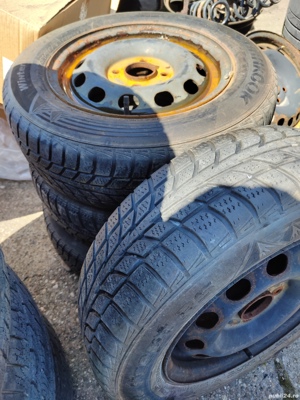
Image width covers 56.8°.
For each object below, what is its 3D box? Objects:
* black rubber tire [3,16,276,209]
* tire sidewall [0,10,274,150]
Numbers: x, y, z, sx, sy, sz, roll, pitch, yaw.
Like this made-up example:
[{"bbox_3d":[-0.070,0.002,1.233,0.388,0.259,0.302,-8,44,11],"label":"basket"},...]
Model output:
[{"bbox_3d":[-0.021,-0.242,0.674,0.590,0.192,0.590,0,54,0],"label":"black rubber tire"},{"bbox_3d":[-0.021,-0.287,0.613,0.565,0.050,0.565,0,54,0],"label":"tire sidewall"}]

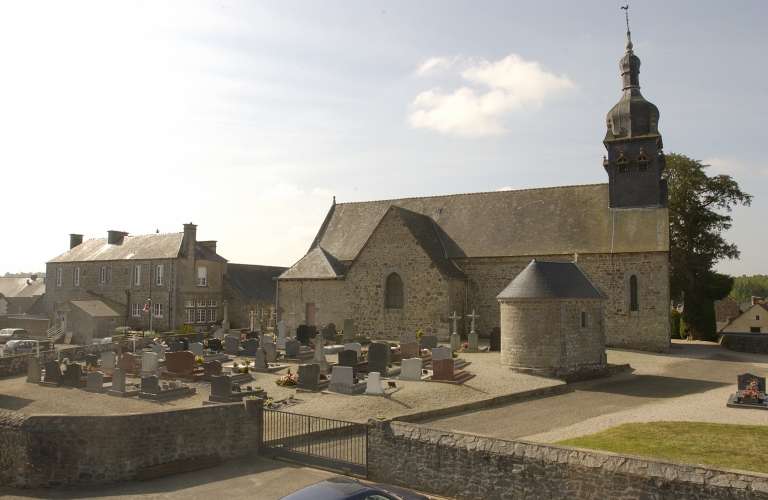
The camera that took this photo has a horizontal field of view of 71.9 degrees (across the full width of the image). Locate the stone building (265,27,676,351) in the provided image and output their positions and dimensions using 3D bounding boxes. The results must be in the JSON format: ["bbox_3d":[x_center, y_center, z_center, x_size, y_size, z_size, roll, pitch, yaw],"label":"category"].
[{"bbox_3d":[6.816,-4.361,41.280,26.620,22.310,14.470,-2,-4,26],"label":"stone building"}]

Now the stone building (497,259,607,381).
[{"bbox_3d":[8.043,3.203,26.493,4.930,5.440,3.580,3,-5,-33],"label":"stone building"}]

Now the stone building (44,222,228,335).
[{"bbox_3d":[-26.359,3.008,55.305,19.600,10.400,6.400,-2,-5,26],"label":"stone building"}]

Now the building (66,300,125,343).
[{"bbox_3d":[-27.315,6.782,50.196,3.800,3.850,3.500,-2,-5,26],"label":"building"}]

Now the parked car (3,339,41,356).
[{"bbox_3d":[-32.725,8.965,48.000,1.670,1.500,3.900,-1,-4,12],"label":"parked car"}]

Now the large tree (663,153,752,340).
[{"bbox_3d":[24.208,-0.268,40.500,7.800,14.200,7.800,0,-4,0],"label":"large tree"}]

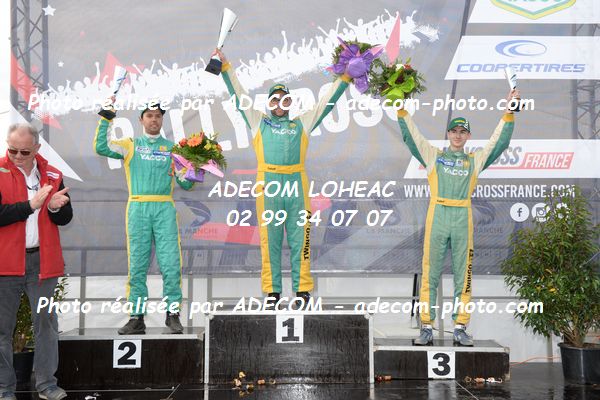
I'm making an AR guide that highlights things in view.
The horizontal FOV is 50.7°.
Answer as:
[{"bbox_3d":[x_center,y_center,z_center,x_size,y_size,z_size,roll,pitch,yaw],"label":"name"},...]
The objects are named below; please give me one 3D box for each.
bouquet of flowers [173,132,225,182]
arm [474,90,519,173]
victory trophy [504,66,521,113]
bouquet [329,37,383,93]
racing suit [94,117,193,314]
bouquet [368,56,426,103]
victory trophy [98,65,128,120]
[{"bbox_3d":[-0.741,-0.310,4.620,0.400,0.360,0.350,0,-2,-11],"label":"bouquet of flowers"},{"bbox_3d":[1.485,-0.514,4.750,0.230,0.630,0.190,21,-2,5],"label":"arm"},{"bbox_3d":[1.594,-0.829,4.750,0.100,0.350,0.100,-9,-2,11],"label":"victory trophy"},{"bbox_3d":[0.437,-1.065,4.980,0.420,0.420,0.380,0,-1,0],"label":"bouquet"},{"bbox_3d":[-1.181,0.117,4.780,0.740,1.490,0.420,0,-2,-12],"label":"racing suit"},{"bbox_3d":[0.727,-0.908,4.770,0.440,0.350,0.380,0,-2,6],"label":"bouquet"},{"bbox_3d":[-1.399,-0.806,4.750,0.125,0.390,0.120,17,-2,-11],"label":"victory trophy"}]

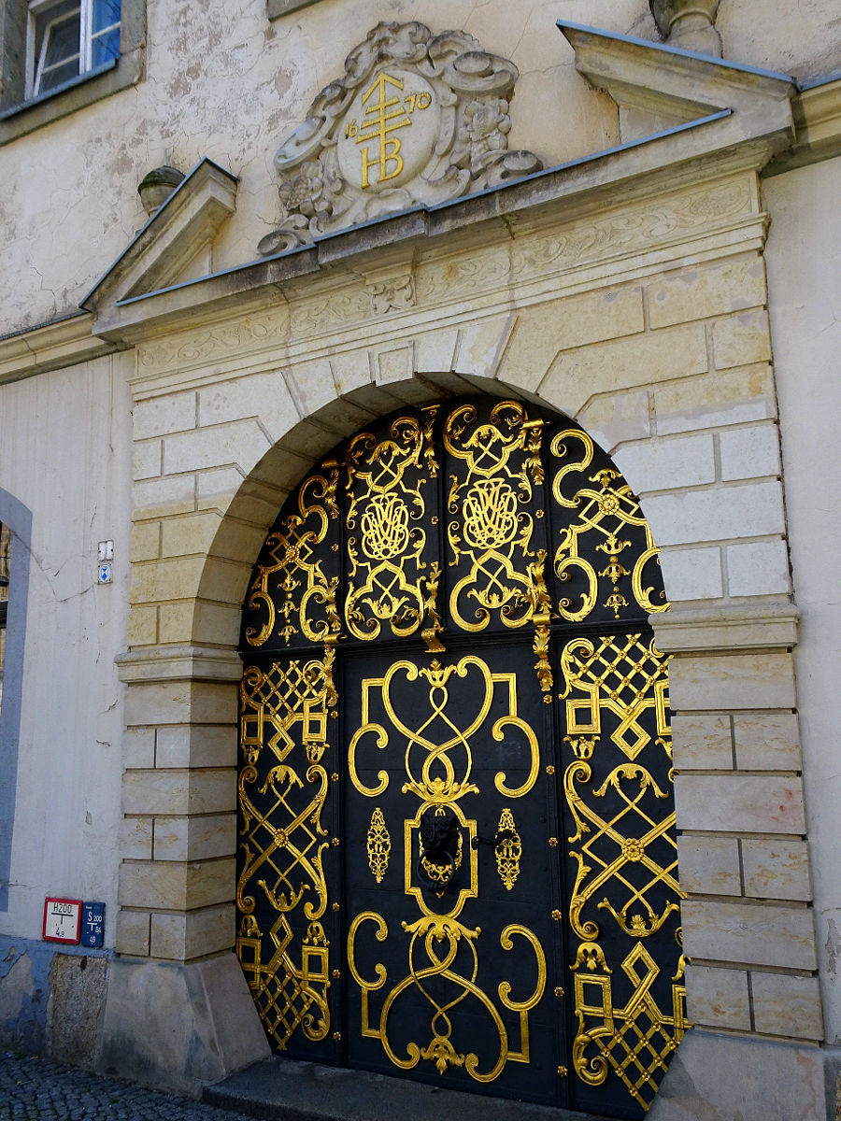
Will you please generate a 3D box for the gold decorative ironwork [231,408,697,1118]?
[{"bbox_3d":[0.051,0.696,4.124,2.190,2.850,0.140,-6,-11,29],"label":"gold decorative ironwork"}]

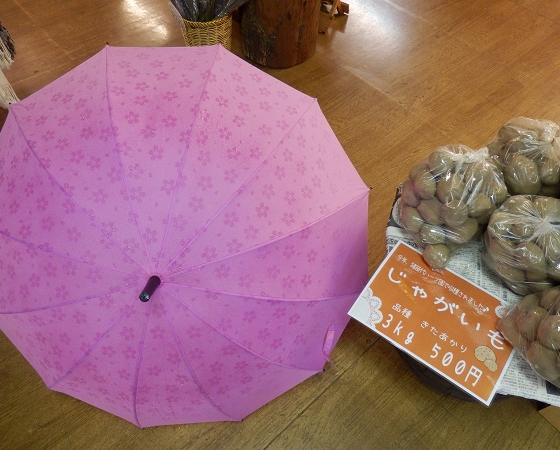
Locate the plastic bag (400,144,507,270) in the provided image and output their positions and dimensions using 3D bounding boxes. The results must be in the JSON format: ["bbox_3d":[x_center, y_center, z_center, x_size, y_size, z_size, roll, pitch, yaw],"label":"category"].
[{"bbox_3d":[0.365,-0.052,0.913,0.210,0.200,0.225,3,57,0],"label":"plastic bag"}]

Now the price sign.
[{"bbox_3d":[0.323,0.185,0.881,0.297,0.010,0.210,32,64,19],"label":"price sign"}]

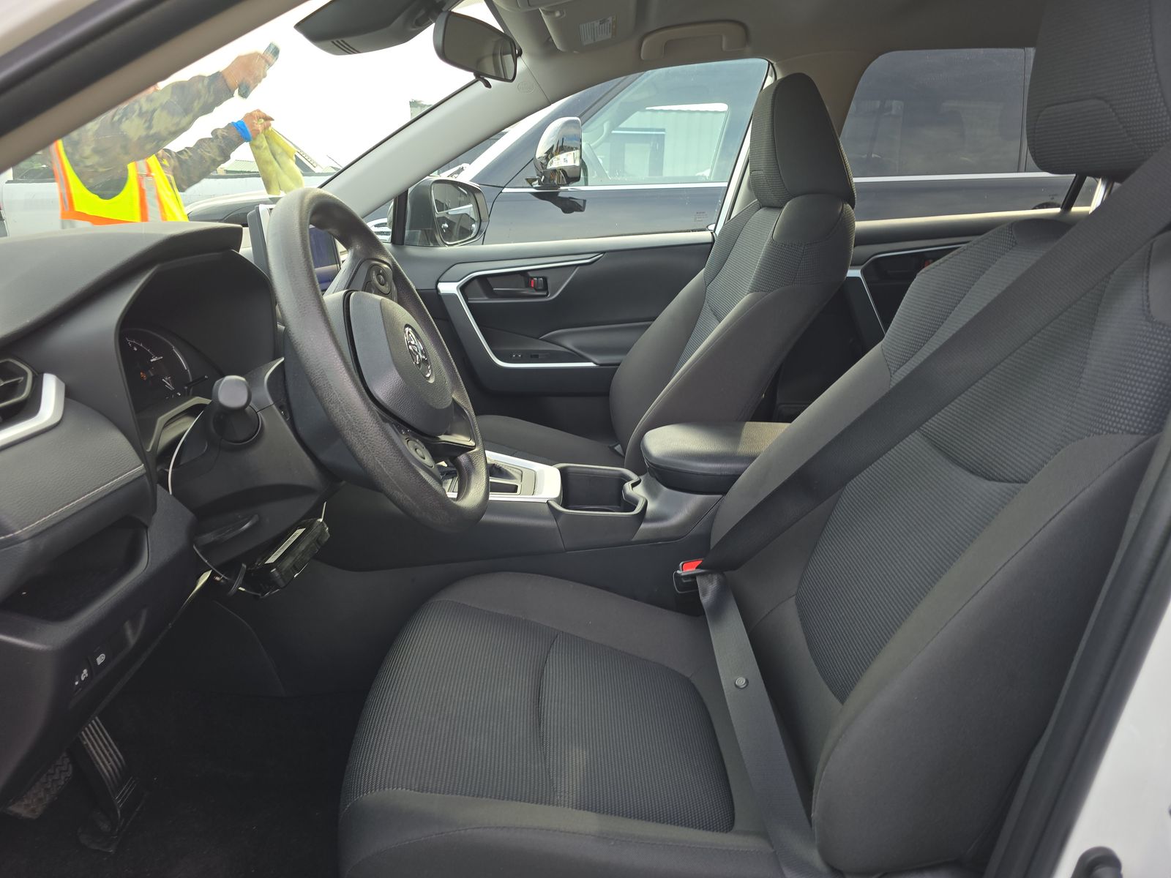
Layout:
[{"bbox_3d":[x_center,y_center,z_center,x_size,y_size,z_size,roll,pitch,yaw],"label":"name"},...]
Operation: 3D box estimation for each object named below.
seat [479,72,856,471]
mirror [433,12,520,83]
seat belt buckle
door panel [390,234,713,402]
[{"bbox_3d":[0.061,-0.173,1.536,0.870,1.000,0.530,0,13,1],"label":"seat"},{"bbox_3d":[-0.151,-0.554,1.101,0.040,0.067,0.240,11,21,15],"label":"mirror"},{"bbox_3d":[0.145,0.206,1.079,0.045,0.075,0.030,0,25,1],"label":"seat belt buckle"},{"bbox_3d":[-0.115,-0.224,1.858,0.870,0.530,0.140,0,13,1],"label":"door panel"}]

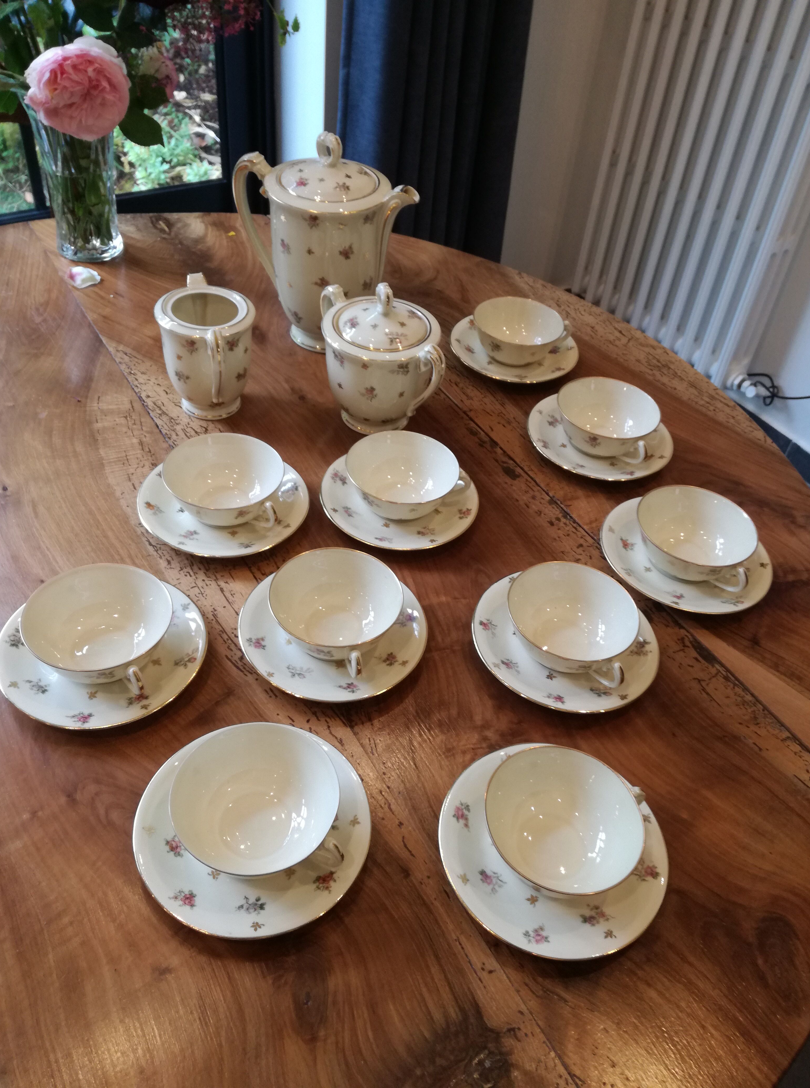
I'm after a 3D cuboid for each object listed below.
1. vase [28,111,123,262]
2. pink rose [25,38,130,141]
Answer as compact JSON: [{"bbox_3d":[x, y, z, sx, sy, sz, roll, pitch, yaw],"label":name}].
[{"bbox_3d":[-0.394,-0.445,1.028,0.100,0.178,0.100,7,44,0],"label":"vase"},{"bbox_3d":[-0.353,-0.490,0.914,0.112,0.106,0.088,-19,50,-24],"label":"pink rose"}]

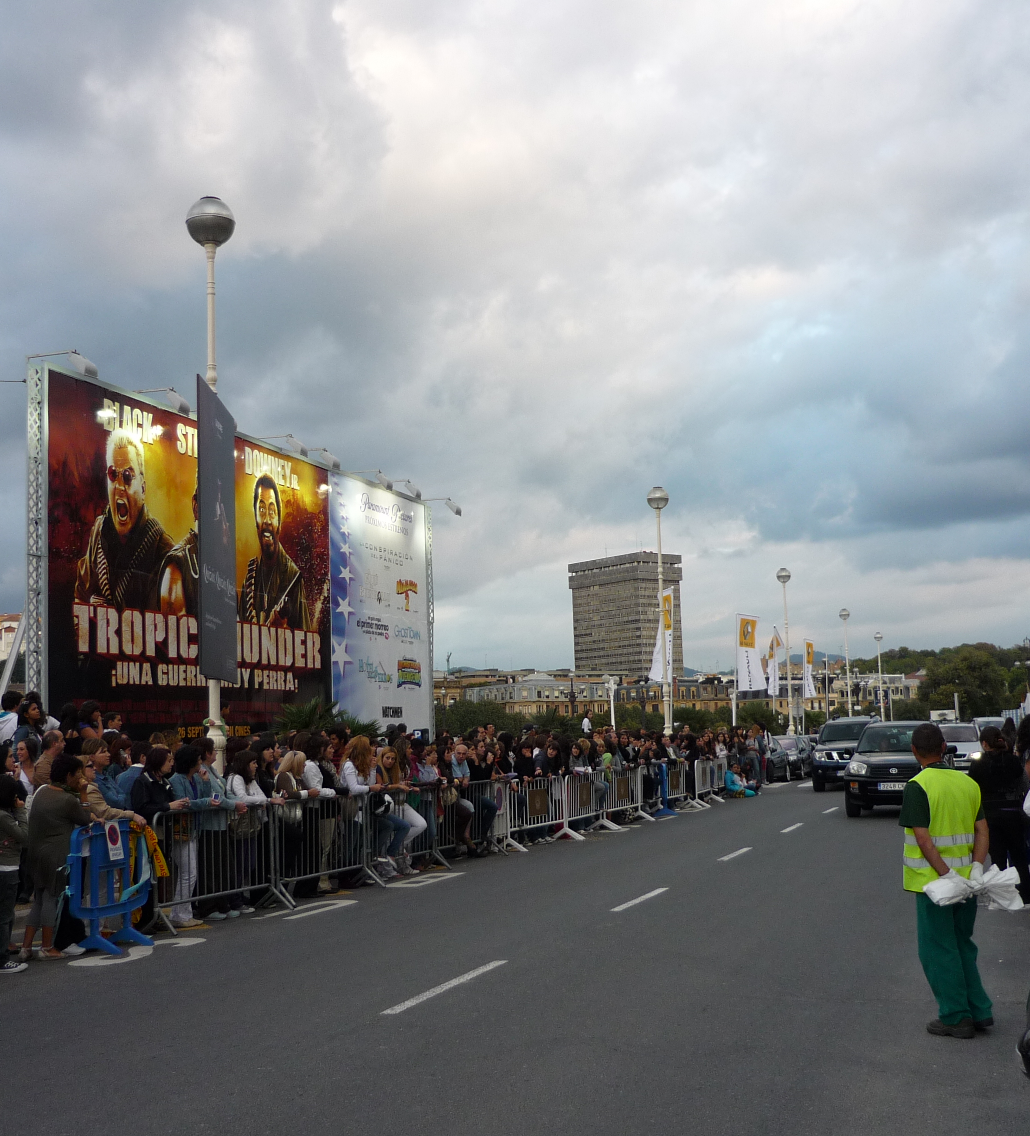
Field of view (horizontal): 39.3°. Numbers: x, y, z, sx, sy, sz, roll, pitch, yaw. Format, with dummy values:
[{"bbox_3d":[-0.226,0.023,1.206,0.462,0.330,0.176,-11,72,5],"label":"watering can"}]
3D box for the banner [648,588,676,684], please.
[{"bbox_3d":[4.705,2.149,46.000,0.950,3.050,0.250,-7,-8,35],"label":"banner"}]

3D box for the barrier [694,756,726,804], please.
[{"bbox_3d":[4.346,4.921,33.042,0.550,1.020,2.100,-5,-7,19],"label":"barrier"}]

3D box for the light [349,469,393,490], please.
[{"bbox_3d":[-3.614,-2.250,36.598,1.050,0.500,0.500,-5,-7,19],"label":"light"}]

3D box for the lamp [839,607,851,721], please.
[{"bbox_3d":[21.728,7.204,93.864,0.660,9.115,0.660,-4,-7,19],"label":"lamp"}]

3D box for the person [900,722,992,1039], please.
[{"bbox_3d":[2.423,1.708,8.112,0.520,1.700,0.420,1,-7,-22],"label":"person"}]

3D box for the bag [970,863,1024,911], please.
[{"bbox_3d":[2.505,1.660,7.500,0.270,0.240,0.180,-2,-7,0],"label":"bag"}]

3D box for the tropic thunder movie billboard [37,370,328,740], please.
[{"bbox_3d":[-6.199,0.556,29.782,0.100,7.020,10.820,-5,-7,19],"label":"tropic thunder movie billboard"}]

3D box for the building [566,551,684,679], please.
[{"bbox_3d":[46.346,33.632,586.241,24.000,72.000,40.000,3,-9,-39],"label":"building"}]

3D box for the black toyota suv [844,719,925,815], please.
[{"bbox_3d":[7.134,3.629,26.550,1.770,1.680,4.150,-4,-7,19],"label":"black toyota suv"}]

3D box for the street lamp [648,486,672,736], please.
[{"bbox_3d":[4.463,1.995,42.927,0.660,8.970,0.660,-5,-7,19],"label":"street lamp"}]

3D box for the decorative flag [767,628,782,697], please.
[{"bbox_3d":[11.810,4.314,65.800,0.750,3.150,0.450,-1,-7,-10],"label":"decorative flag"}]

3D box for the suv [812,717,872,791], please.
[{"bbox_3d":[9.339,5.048,39.213,1.860,1.860,4.740,-5,-7,19],"label":"suv"}]

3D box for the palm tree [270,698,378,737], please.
[{"bbox_3d":[-3.642,3.753,28.058,1.850,2.464,1.750,-4,-7,19],"label":"palm tree"}]

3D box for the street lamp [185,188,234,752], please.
[{"bbox_3d":[-4.072,-0.637,19.568,0.660,9.115,0.660,-4,-7,19],"label":"street lamp"}]

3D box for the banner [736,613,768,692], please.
[{"bbox_3d":[9.717,3.488,59.588,1.450,3.200,0.200,1,-8,-28],"label":"banner"}]

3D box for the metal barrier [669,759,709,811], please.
[{"bbox_3d":[3.537,4.680,30.795,0.550,1.020,2.100,-5,-7,19],"label":"metal barrier"}]

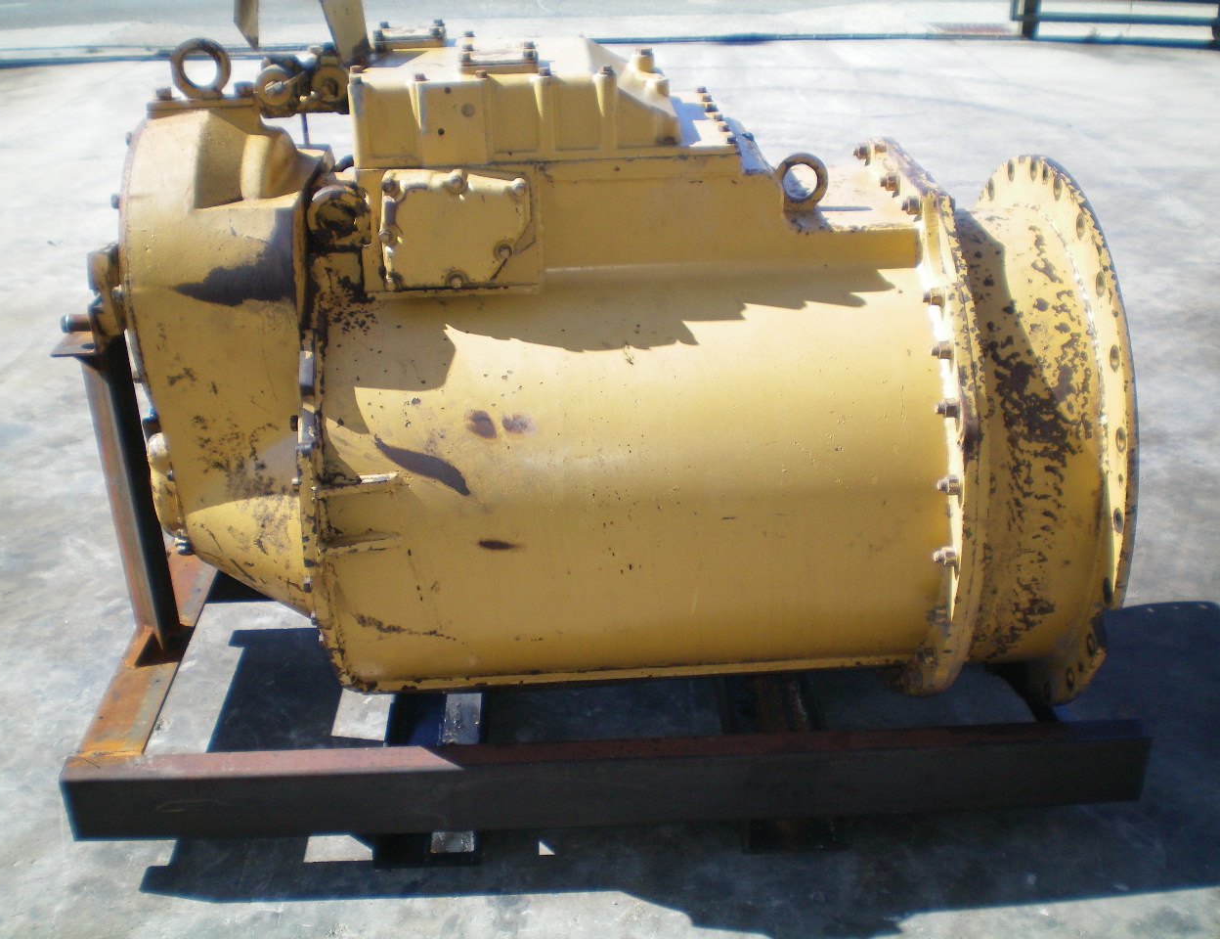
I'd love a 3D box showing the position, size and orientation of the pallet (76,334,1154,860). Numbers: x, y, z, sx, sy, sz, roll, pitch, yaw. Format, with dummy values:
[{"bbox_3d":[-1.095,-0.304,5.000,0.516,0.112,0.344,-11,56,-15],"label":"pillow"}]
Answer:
[{"bbox_3d":[-0.016,0.103,2.379,1.722,0.731,0.728,-2,28,-2],"label":"pallet"}]

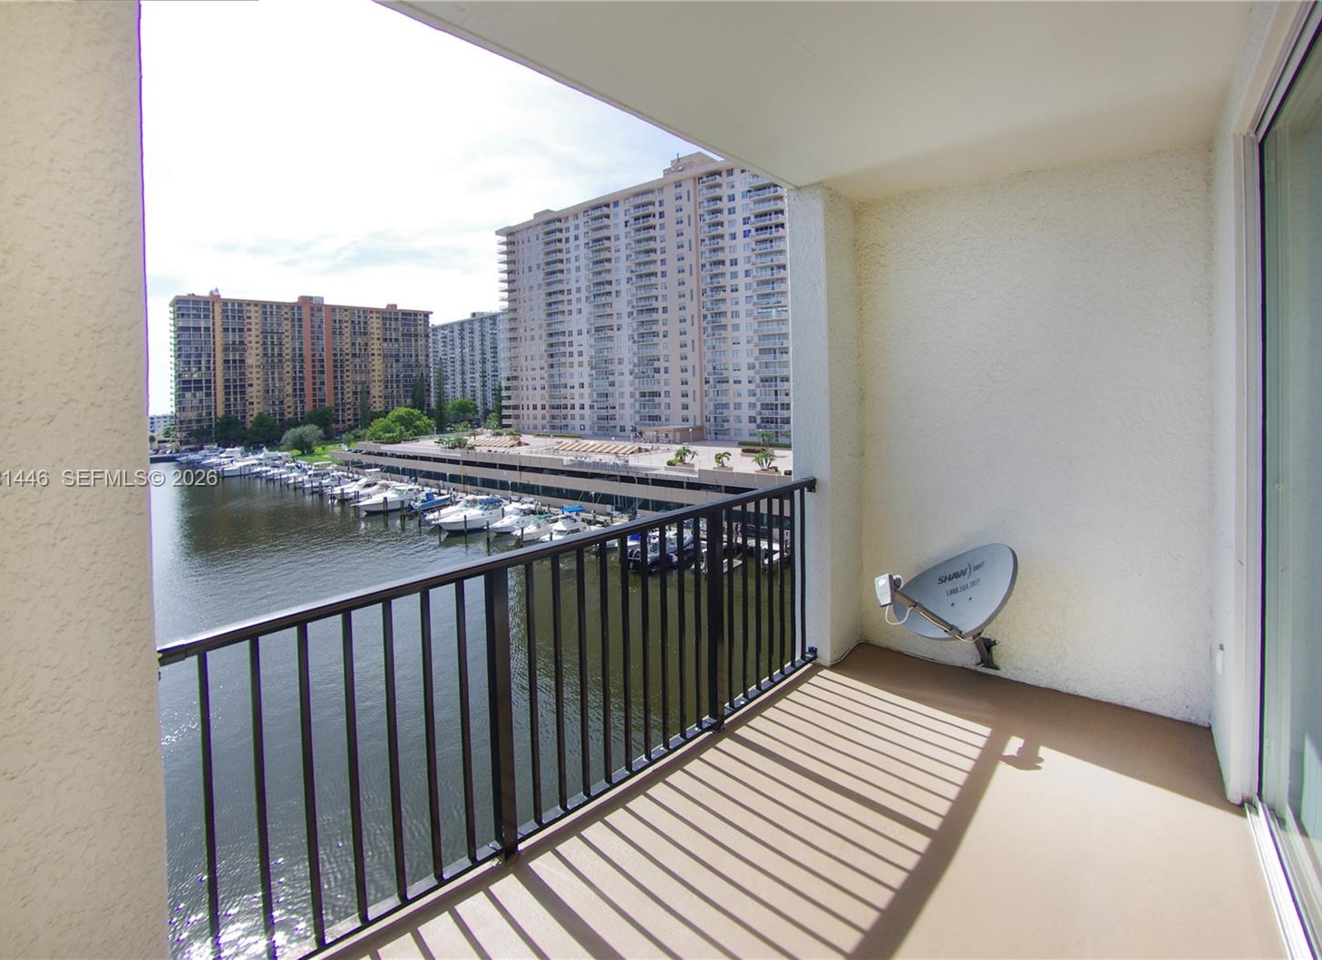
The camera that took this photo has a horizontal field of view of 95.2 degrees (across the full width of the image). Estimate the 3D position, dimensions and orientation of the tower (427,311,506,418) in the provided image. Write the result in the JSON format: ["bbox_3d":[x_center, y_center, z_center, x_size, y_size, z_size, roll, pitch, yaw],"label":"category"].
[{"bbox_3d":[-97.000,-64.000,354.000,112.000,64.000,21.000,2,6,39],"label":"tower"}]

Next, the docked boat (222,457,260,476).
[{"bbox_3d":[-104.500,-3.000,150.500,3.200,4.300,9.500,2,5,38],"label":"docked boat"}]

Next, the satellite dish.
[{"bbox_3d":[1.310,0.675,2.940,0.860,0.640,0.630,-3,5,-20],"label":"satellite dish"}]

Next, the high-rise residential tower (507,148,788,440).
[{"bbox_3d":[8.500,-41.000,140.000,114.000,64.000,21.000,2,6,39],"label":"high-rise residential tower"}]

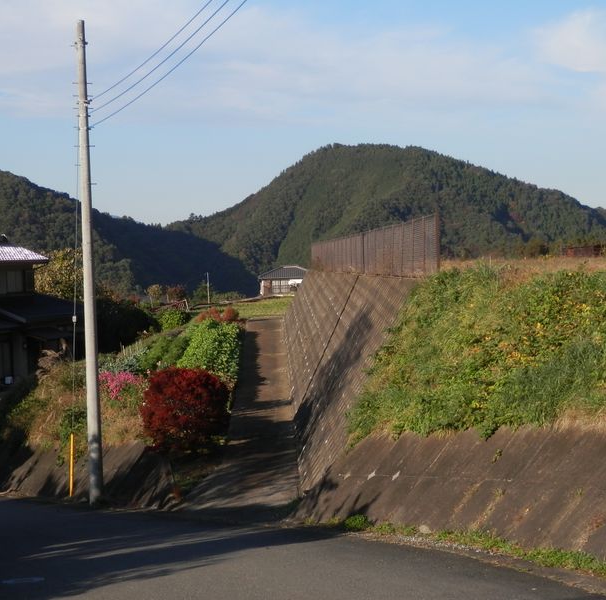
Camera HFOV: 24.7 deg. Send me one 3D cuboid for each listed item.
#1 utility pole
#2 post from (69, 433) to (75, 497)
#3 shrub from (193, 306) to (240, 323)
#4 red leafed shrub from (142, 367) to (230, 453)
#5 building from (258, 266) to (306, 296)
[{"bbox_3d":[-5.275,-0.880,34.200,0.360,12.000,0.360,-1,2,0],"label":"utility pole"},{"bbox_3d":[-5.885,4.200,35.400,0.090,1.650,0.090,2,6,0],"label":"post"},{"bbox_3d":[-4.106,0.809,66.015,2.100,1.000,1.700,-1,2,0],"label":"shrub"},{"bbox_3d":[-3.166,2.938,37.200,2.350,2.250,2.250,-1,2,0],"label":"red leafed shrub"},{"bbox_3d":[-1.439,-2.535,190.000,9.000,4.200,7.000,-1,2,-5],"label":"building"}]

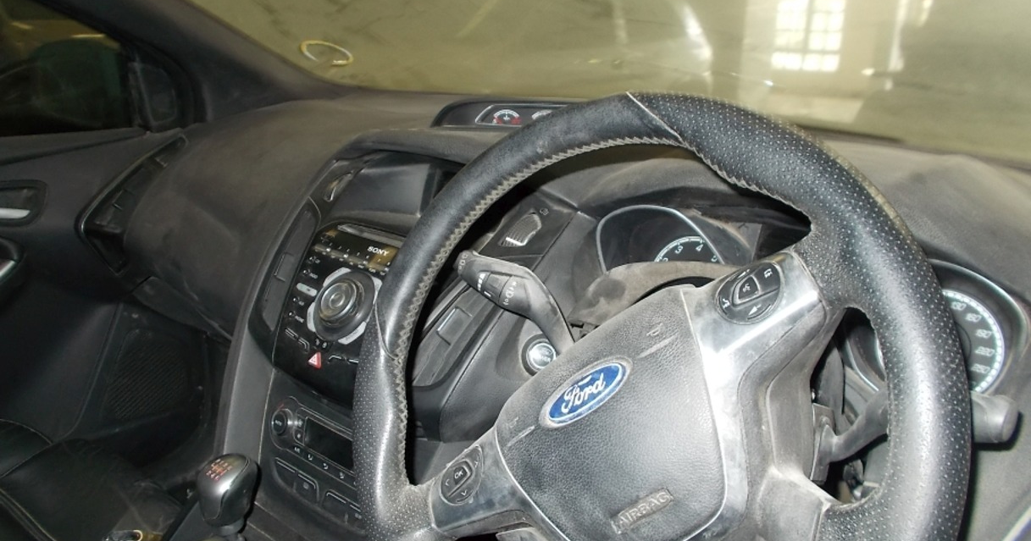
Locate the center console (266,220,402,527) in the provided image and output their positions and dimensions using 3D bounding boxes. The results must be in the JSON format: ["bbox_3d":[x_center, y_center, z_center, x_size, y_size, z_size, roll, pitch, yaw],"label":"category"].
[{"bbox_3d":[-0.162,0.116,0.794,0.210,0.315,0.125,12,13,35],"label":"center console"}]

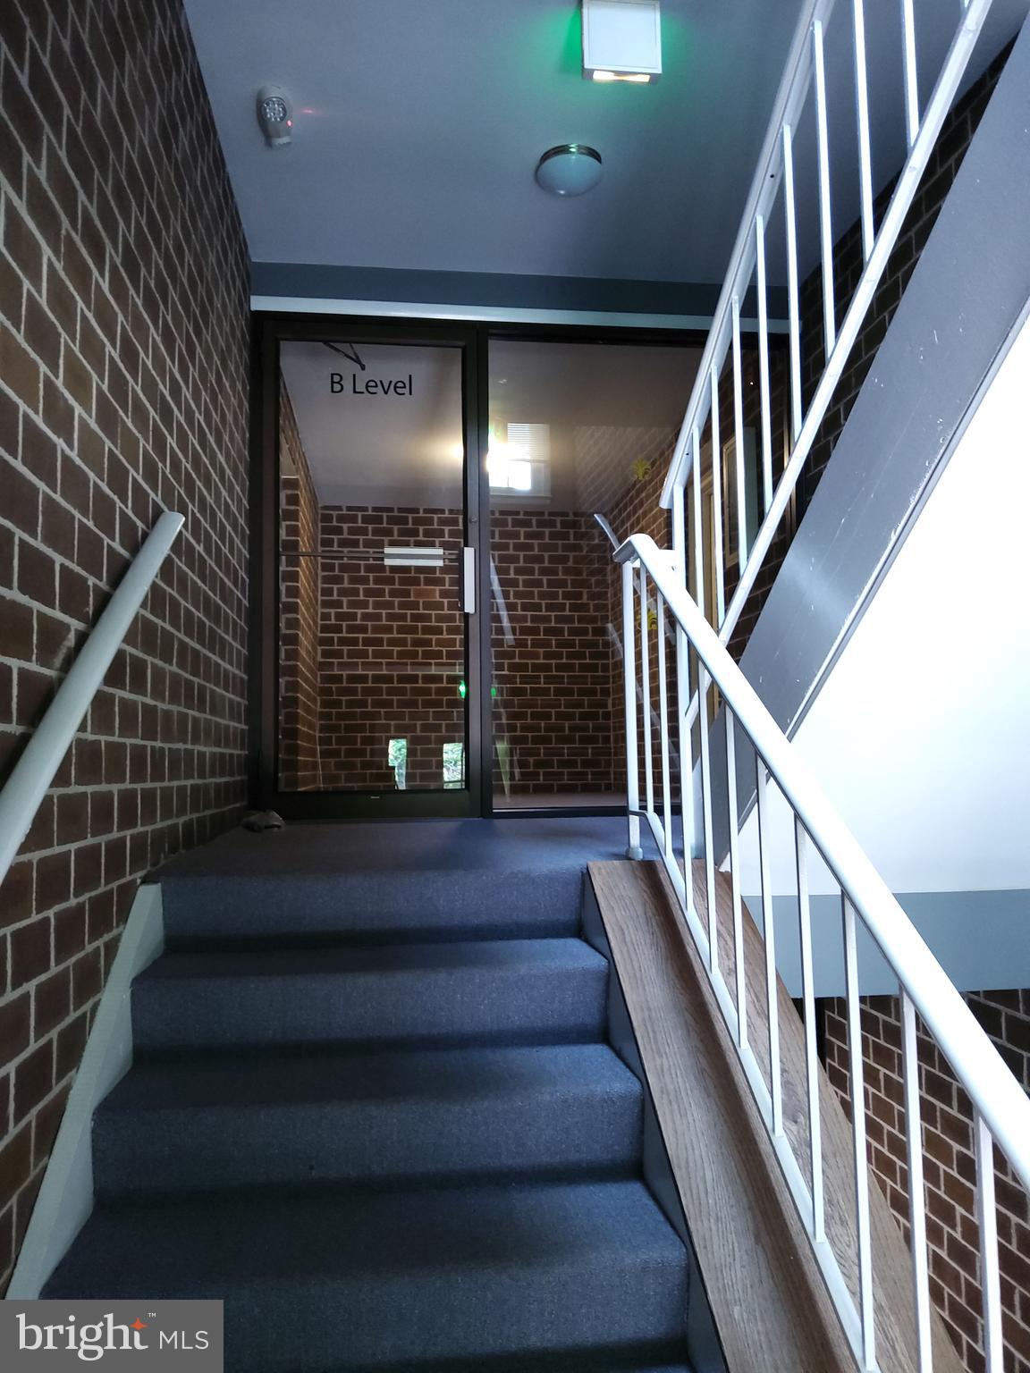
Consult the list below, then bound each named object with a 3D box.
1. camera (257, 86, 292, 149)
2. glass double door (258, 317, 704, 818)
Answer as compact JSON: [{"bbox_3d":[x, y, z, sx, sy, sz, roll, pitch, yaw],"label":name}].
[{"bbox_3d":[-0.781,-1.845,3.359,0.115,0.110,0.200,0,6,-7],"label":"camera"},{"bbox_3d":[0.047,-0.511,4.467,2.258,2.134,0.100,0,-4,-7],"label":"glass double door"}]

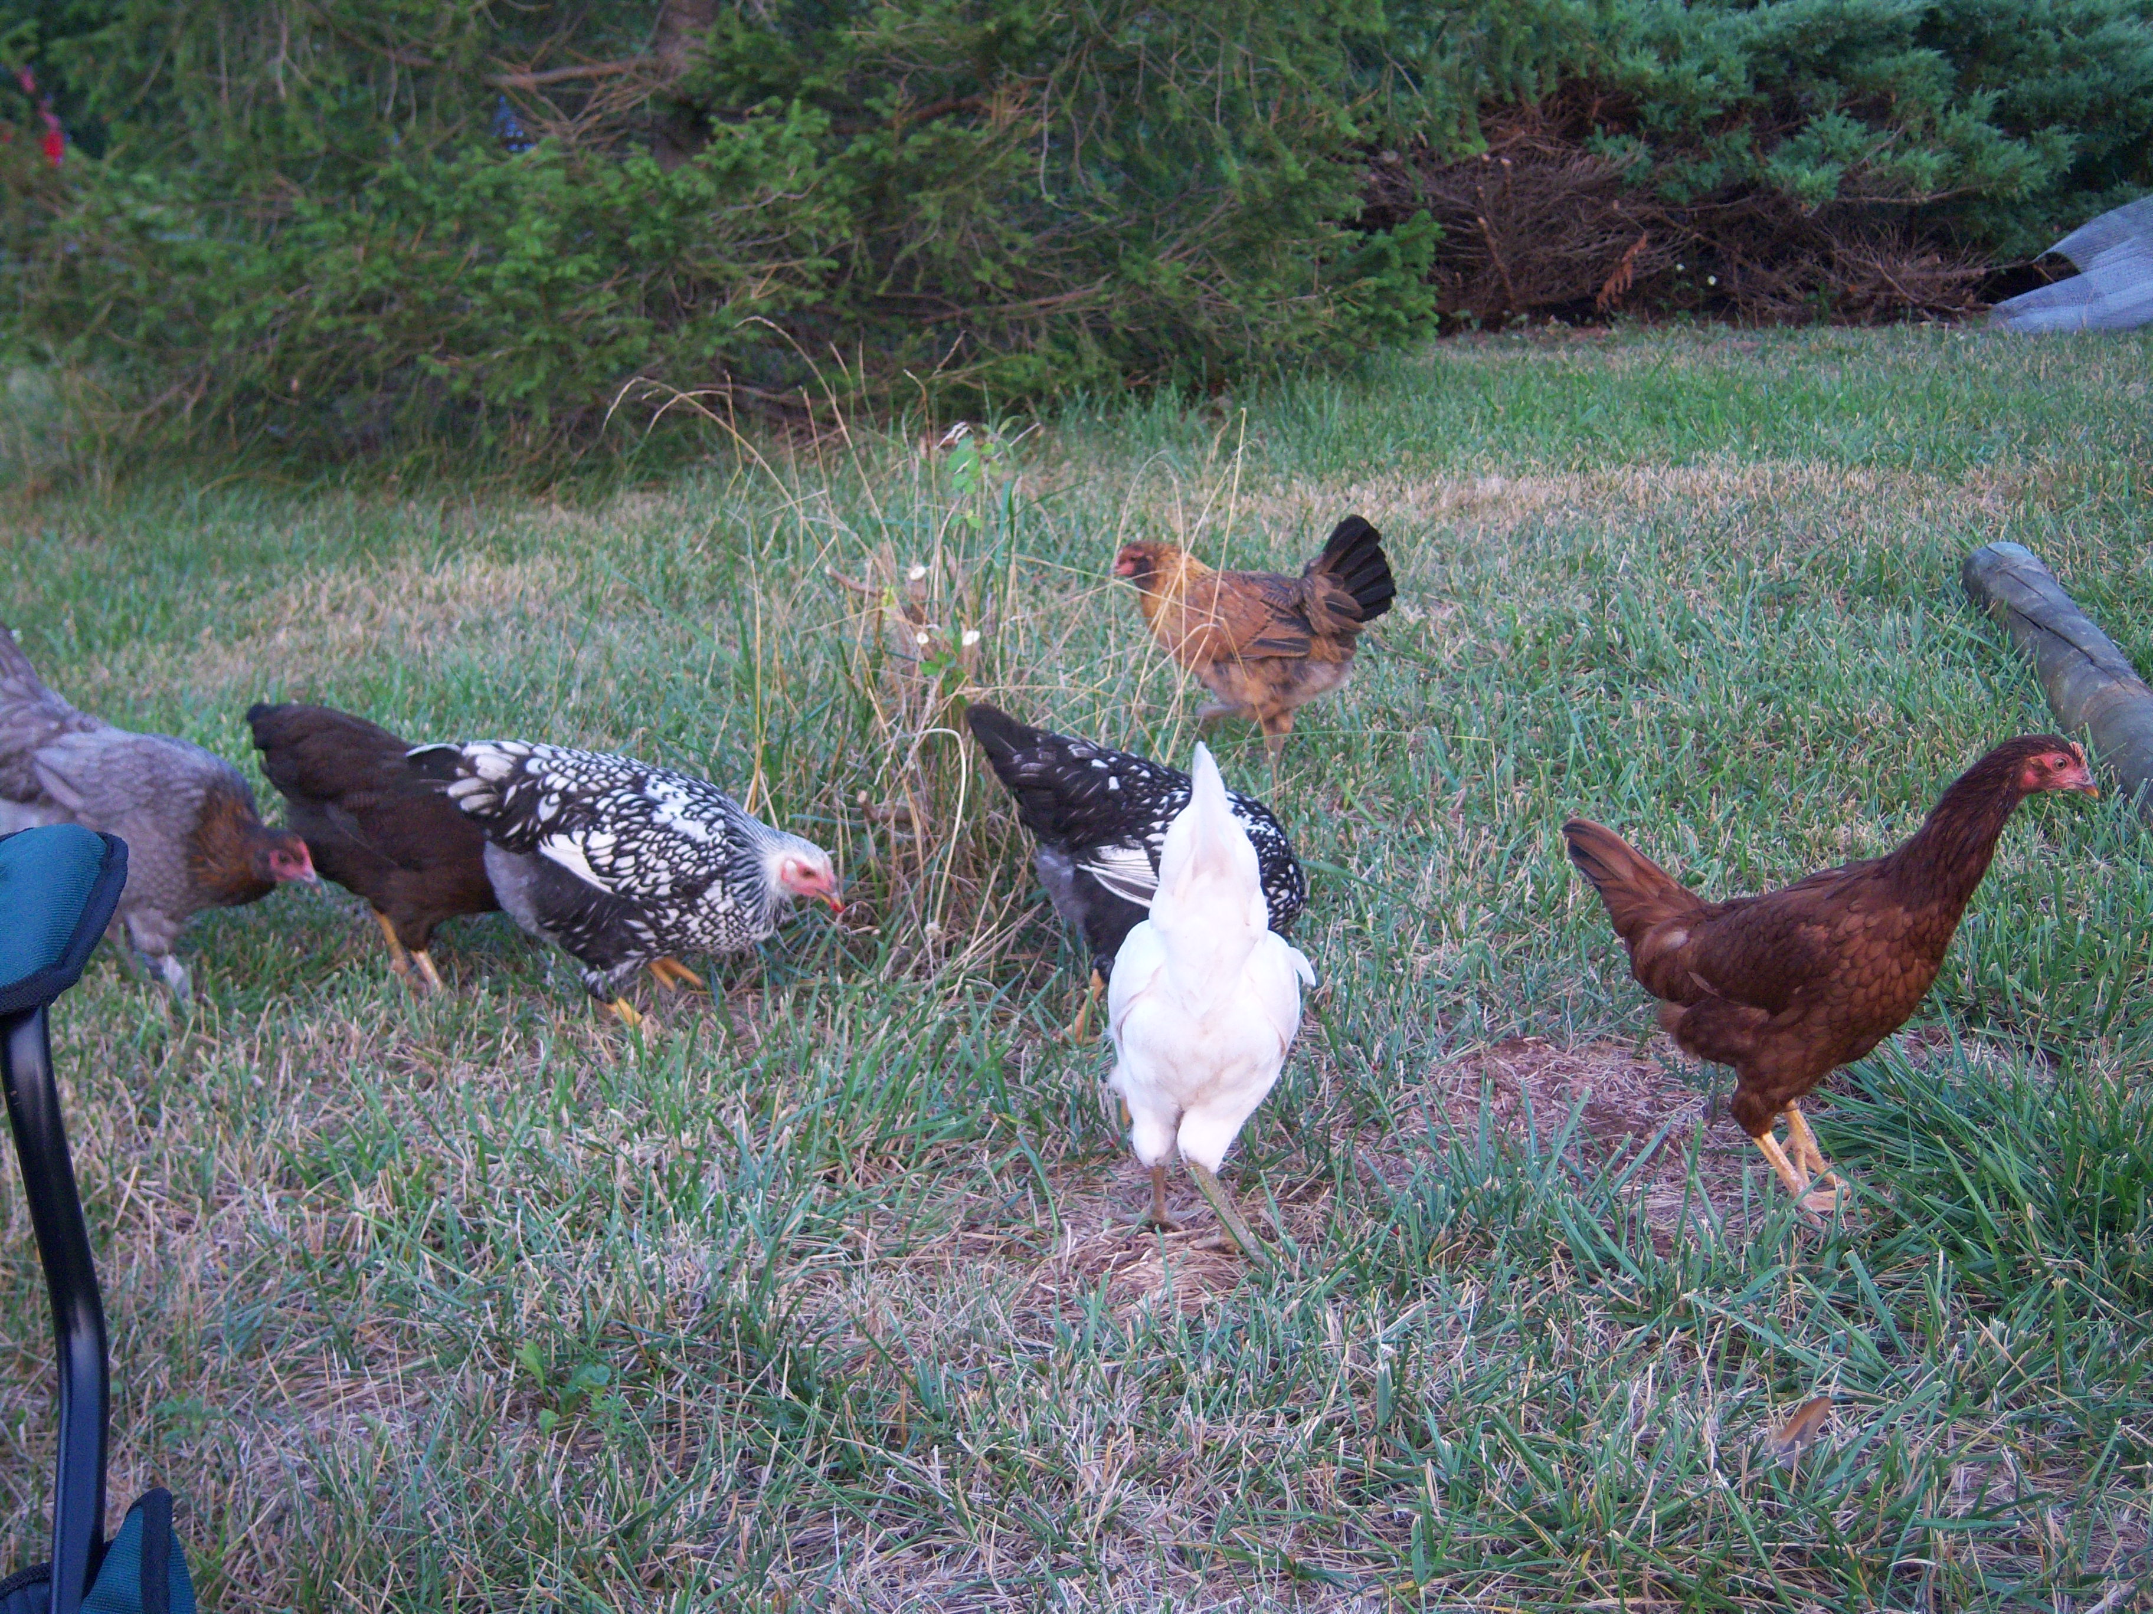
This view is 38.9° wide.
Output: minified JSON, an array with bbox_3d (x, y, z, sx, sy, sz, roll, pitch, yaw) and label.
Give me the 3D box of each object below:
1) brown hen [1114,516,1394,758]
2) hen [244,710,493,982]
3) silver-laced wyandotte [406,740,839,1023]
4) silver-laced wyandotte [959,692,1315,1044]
[{"bbox_3d":[0.261,-0.237,4.399,0.400,0.355,0.180,0,11,2],"label":"brown hen"},{"bbox_3d":[-0.666,0.034,3.170,0.410,0.295,0.190,-4,12,-20],"label":"hen"},{"bbox_3d":[-0.456,0.063,3.063,0.430,0.280,0.190,0,11,0],"label":"silver-laced wyandotte"},{"bbox_3d":[0.073,0.078,2.936,0.400,0.300,0.190,7,13,33],"label":"silver-laced wyandotte"}]

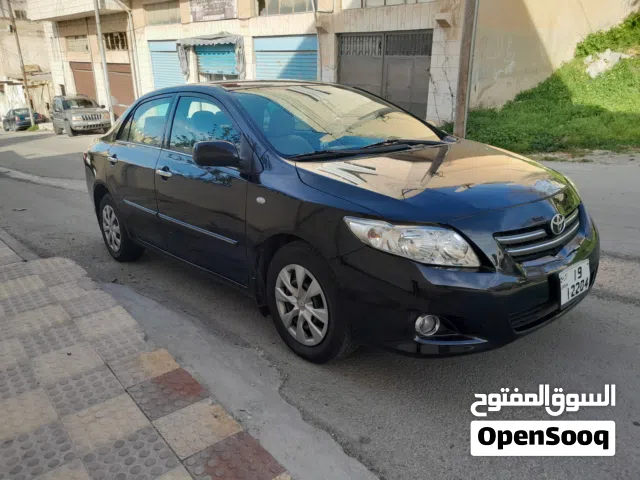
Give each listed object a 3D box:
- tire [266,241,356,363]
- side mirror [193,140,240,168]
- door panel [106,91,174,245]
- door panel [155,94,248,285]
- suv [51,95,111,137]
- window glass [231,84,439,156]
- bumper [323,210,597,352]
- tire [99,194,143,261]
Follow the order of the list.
[{"bbox_3d":[-0.024,0.303,2.542,0.210,0.630,0.630,-15,19,-40],"label":"tire"},{"bbox_3d":[-0.534,-0.452,2.650,0.240,0.150,0.180,-15,19,-40],"label":"side mirror"},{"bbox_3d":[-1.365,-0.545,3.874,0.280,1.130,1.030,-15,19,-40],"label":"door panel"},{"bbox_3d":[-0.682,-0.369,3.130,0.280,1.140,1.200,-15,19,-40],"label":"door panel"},{"bbox_3d":[-11.562,-6.018,23.906,1.880,1.780,4.610,-16,22,-35],"label":"suv"},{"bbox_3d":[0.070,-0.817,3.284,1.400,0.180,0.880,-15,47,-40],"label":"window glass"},{"bbox_3d":[0.936,0.116,2.555,1.740,0.580,0.680,-15,19,-40],"label":"bumper"},{"bbox_3d":[-1.756,-0.119,4.436,0.210,0.630,0.630,-15,19,-40],"label":"tire"}]

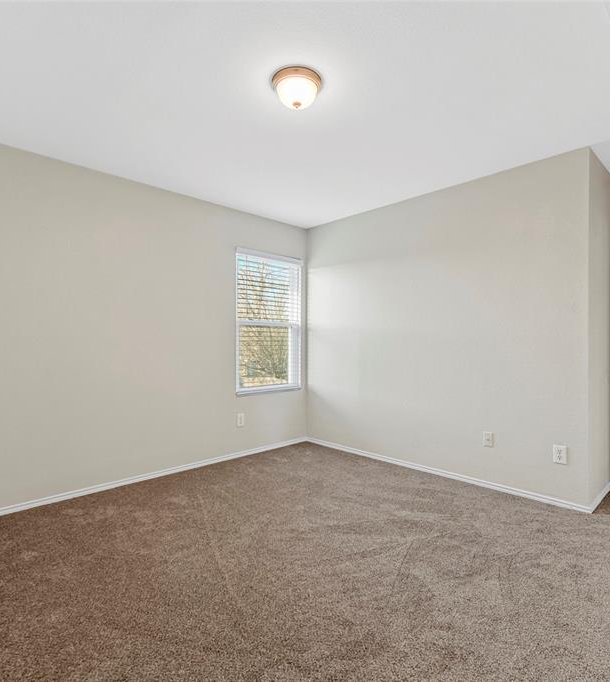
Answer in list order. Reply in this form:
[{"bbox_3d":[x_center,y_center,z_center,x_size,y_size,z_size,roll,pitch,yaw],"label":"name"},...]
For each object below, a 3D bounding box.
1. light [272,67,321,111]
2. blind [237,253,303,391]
[{"bbox_3d":[-0.040,-1.221,1.986,0.247,0.128,0.247,0,0,0],"label":"light"},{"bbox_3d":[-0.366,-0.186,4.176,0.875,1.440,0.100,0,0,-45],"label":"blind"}]

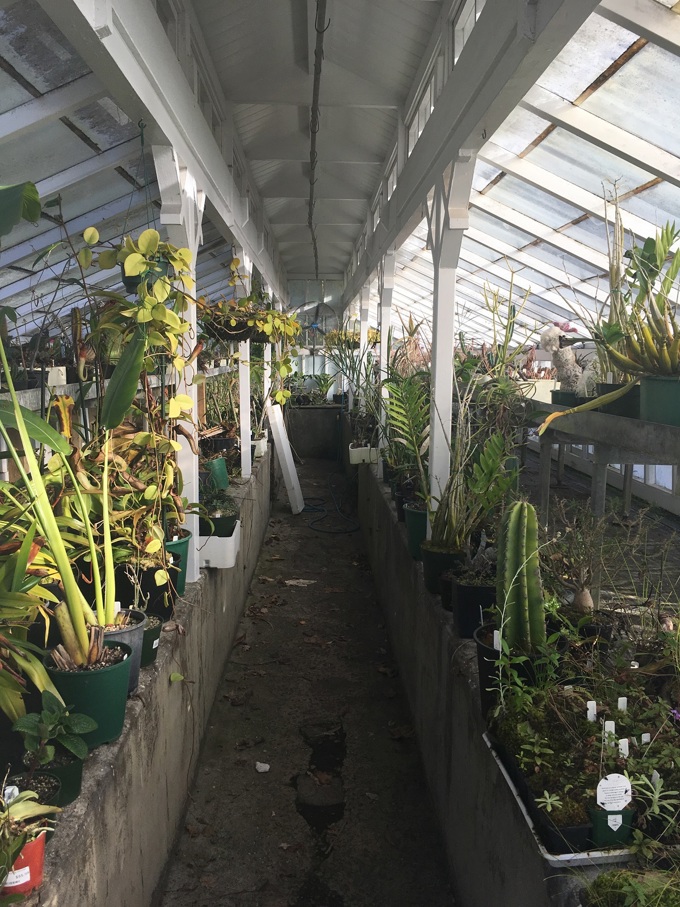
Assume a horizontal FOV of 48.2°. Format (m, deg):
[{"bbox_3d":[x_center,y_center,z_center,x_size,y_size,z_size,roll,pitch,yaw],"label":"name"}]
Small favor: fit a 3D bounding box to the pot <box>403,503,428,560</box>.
[{"bbox_3d":[0.383,0.363,3.440,0.203,0.213,0.203,1,7,0],"label":"pot"}]

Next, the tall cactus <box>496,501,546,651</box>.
[{"bbox_3d":[0.445,0.294,1.851,0.123,0.360,0.123,0,7,-2],"label":"tall cactus"}]

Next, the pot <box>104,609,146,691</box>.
[{"bbox_3d":[-0.622,0.544,2.047,0.205,0.193,0.205,0,7,-2],"label":"pot"}]

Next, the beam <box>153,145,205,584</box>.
[{"bbox_3d":[-0.600,-0.267,2.939,0.084,1.568,0.732,0,7,-2],"label":"beam"}]

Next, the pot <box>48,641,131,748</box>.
[{"bbox_3d":[-0.596,0.575,1.815,0.203,0.193,0.203,0,7,-2],"label":"pot"}]

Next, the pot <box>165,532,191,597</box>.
[{"bbox_3d":[-0.676,0.421,2.863,0.247,0.222,0.247,0,7,-2],"label":"pot"}]

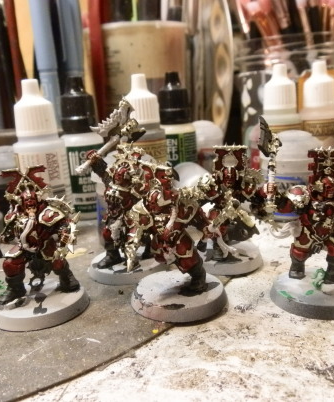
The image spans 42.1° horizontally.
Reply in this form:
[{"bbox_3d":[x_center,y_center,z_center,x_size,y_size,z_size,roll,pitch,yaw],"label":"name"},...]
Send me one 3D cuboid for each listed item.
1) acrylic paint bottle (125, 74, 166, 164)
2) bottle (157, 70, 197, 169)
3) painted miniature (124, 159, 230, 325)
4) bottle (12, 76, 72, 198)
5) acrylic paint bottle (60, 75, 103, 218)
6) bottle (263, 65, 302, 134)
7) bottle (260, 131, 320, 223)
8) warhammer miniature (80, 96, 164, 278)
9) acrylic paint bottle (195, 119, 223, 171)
[{"bbox_3d":[-0.013,-0.035,0.252,0.024,0.074,0.024,-6,16,-5],"label":"acrylic paint bottle"},{"bbox_3d":[0.006,-0.037,0.255,0.024,0.073,0.024,4,18,29],"label":"bottle"},{"bbox_3d":[0.002,0.010,0.139,0.034,0.046,0.036,6,19,32],"label":"painted miniature"},{"bbox_3d":[-0.067,-0.025,0.230,0.025,0.077,0.025,-9,15,-15],"label":"bottle"},{"bbox_3d":[-0.048,-0.030,0.247,0.025,0.077,0.025,-7,14,-10],"label":"acrylic paint bottle"},{"bbox_3d":[0.074,-0.050,0.284,0.025,0.077,0.025,-1,15,15],"label":"bottle"},{"bbox_3d":[0.062,-0.014,0.216,0.029,0.041,0.029,0,17,14],"label":"bottle"},{"bbox_3d":[-0.017,-0.005,0.163,0.034,0.065,0.035,4,18,28],"label":"warhammer miniature"},{"bbox_3d":[0.027,-0.037,0.316,0.033,0.043,0.034,-3,14,5],"label":"acrylic paint bottle"}]

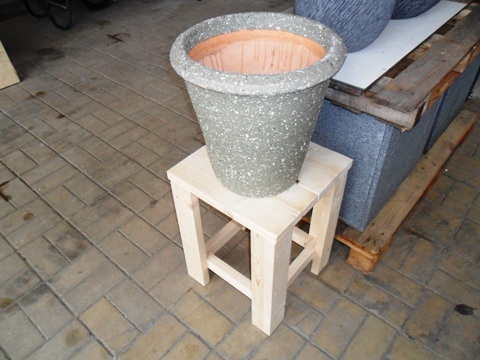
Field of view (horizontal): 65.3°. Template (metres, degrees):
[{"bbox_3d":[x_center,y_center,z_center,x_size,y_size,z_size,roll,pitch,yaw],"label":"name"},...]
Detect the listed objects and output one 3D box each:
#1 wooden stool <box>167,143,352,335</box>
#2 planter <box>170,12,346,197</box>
[{"bbox_3d":[0.061,0.133,1.129,0.349,0.450,0.343,28,49,30],"label":"wooden stool"},{"bbox_3d":[0.041,-0.152,0.853,0.353,0.343,0.353,-2,40,0],"label":"planter"}]

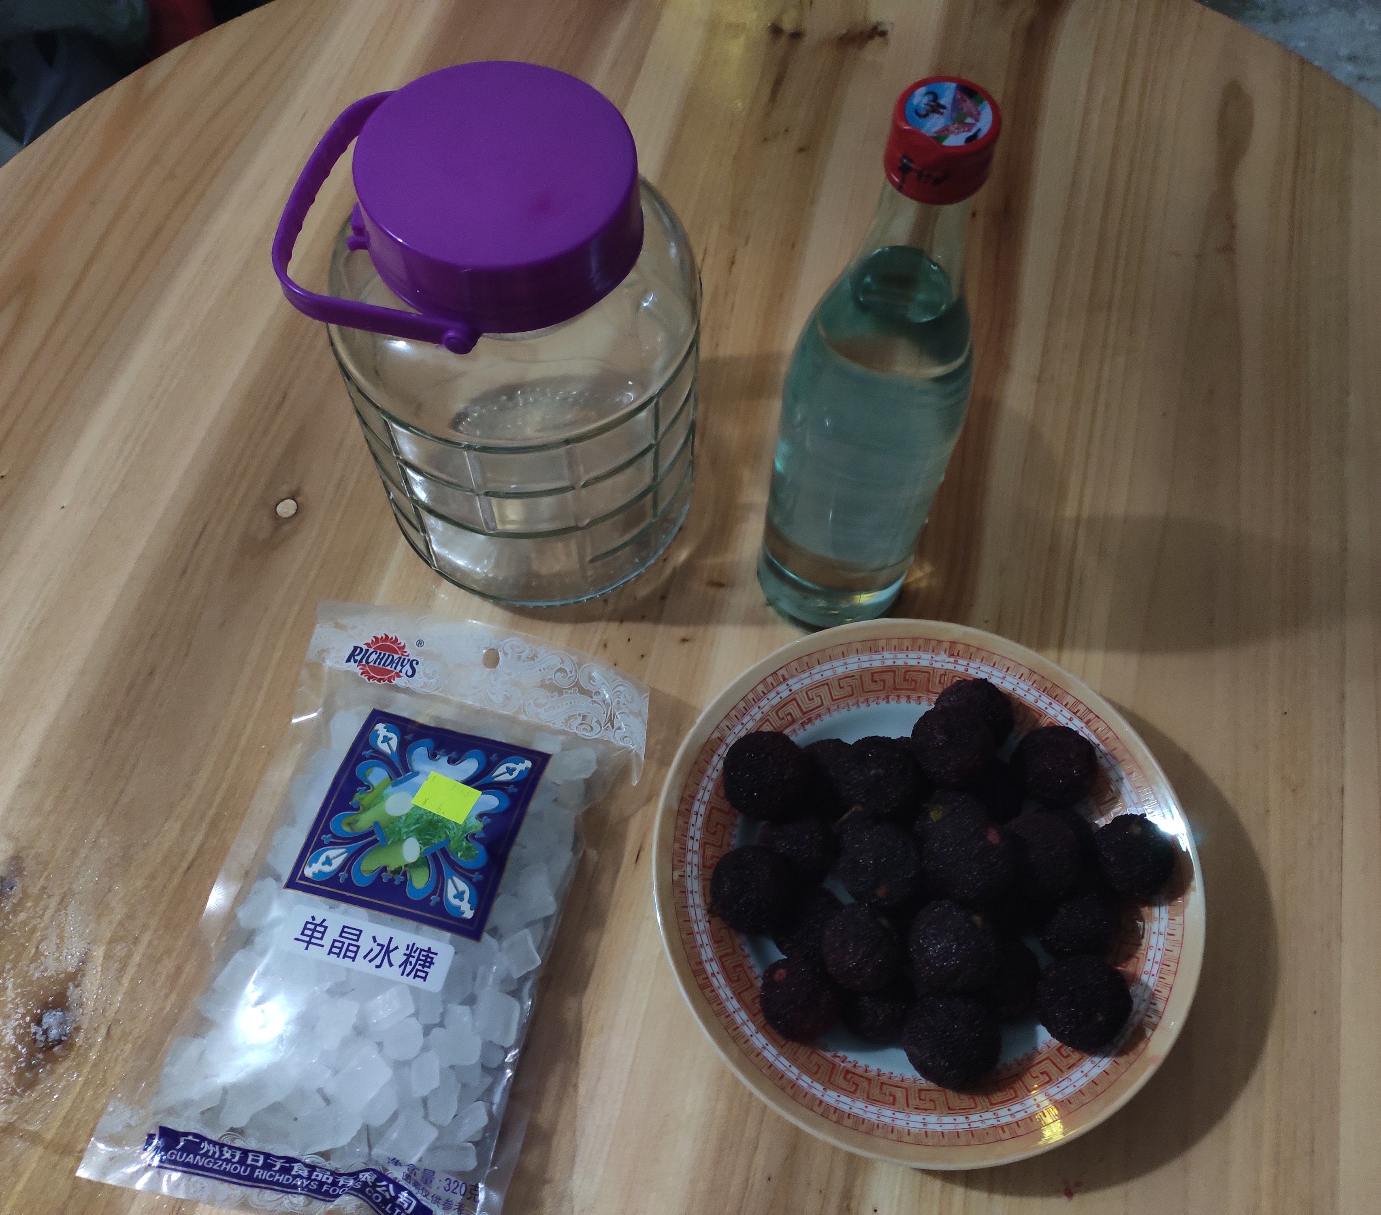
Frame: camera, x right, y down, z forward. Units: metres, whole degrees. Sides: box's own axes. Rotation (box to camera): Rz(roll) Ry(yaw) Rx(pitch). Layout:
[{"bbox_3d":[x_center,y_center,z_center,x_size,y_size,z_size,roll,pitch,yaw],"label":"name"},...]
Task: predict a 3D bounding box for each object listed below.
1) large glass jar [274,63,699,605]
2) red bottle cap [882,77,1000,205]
[{"bbox_3d":[-0.074,-0.112,0.495,0.161,0.204,0.151,1,64,-1],"label":"large glass jar"},{"bbox_3d":[0.071,-0.131,0.329,0.030,0.019,0.030,3,64,0],"label":"red bottle cap"}]

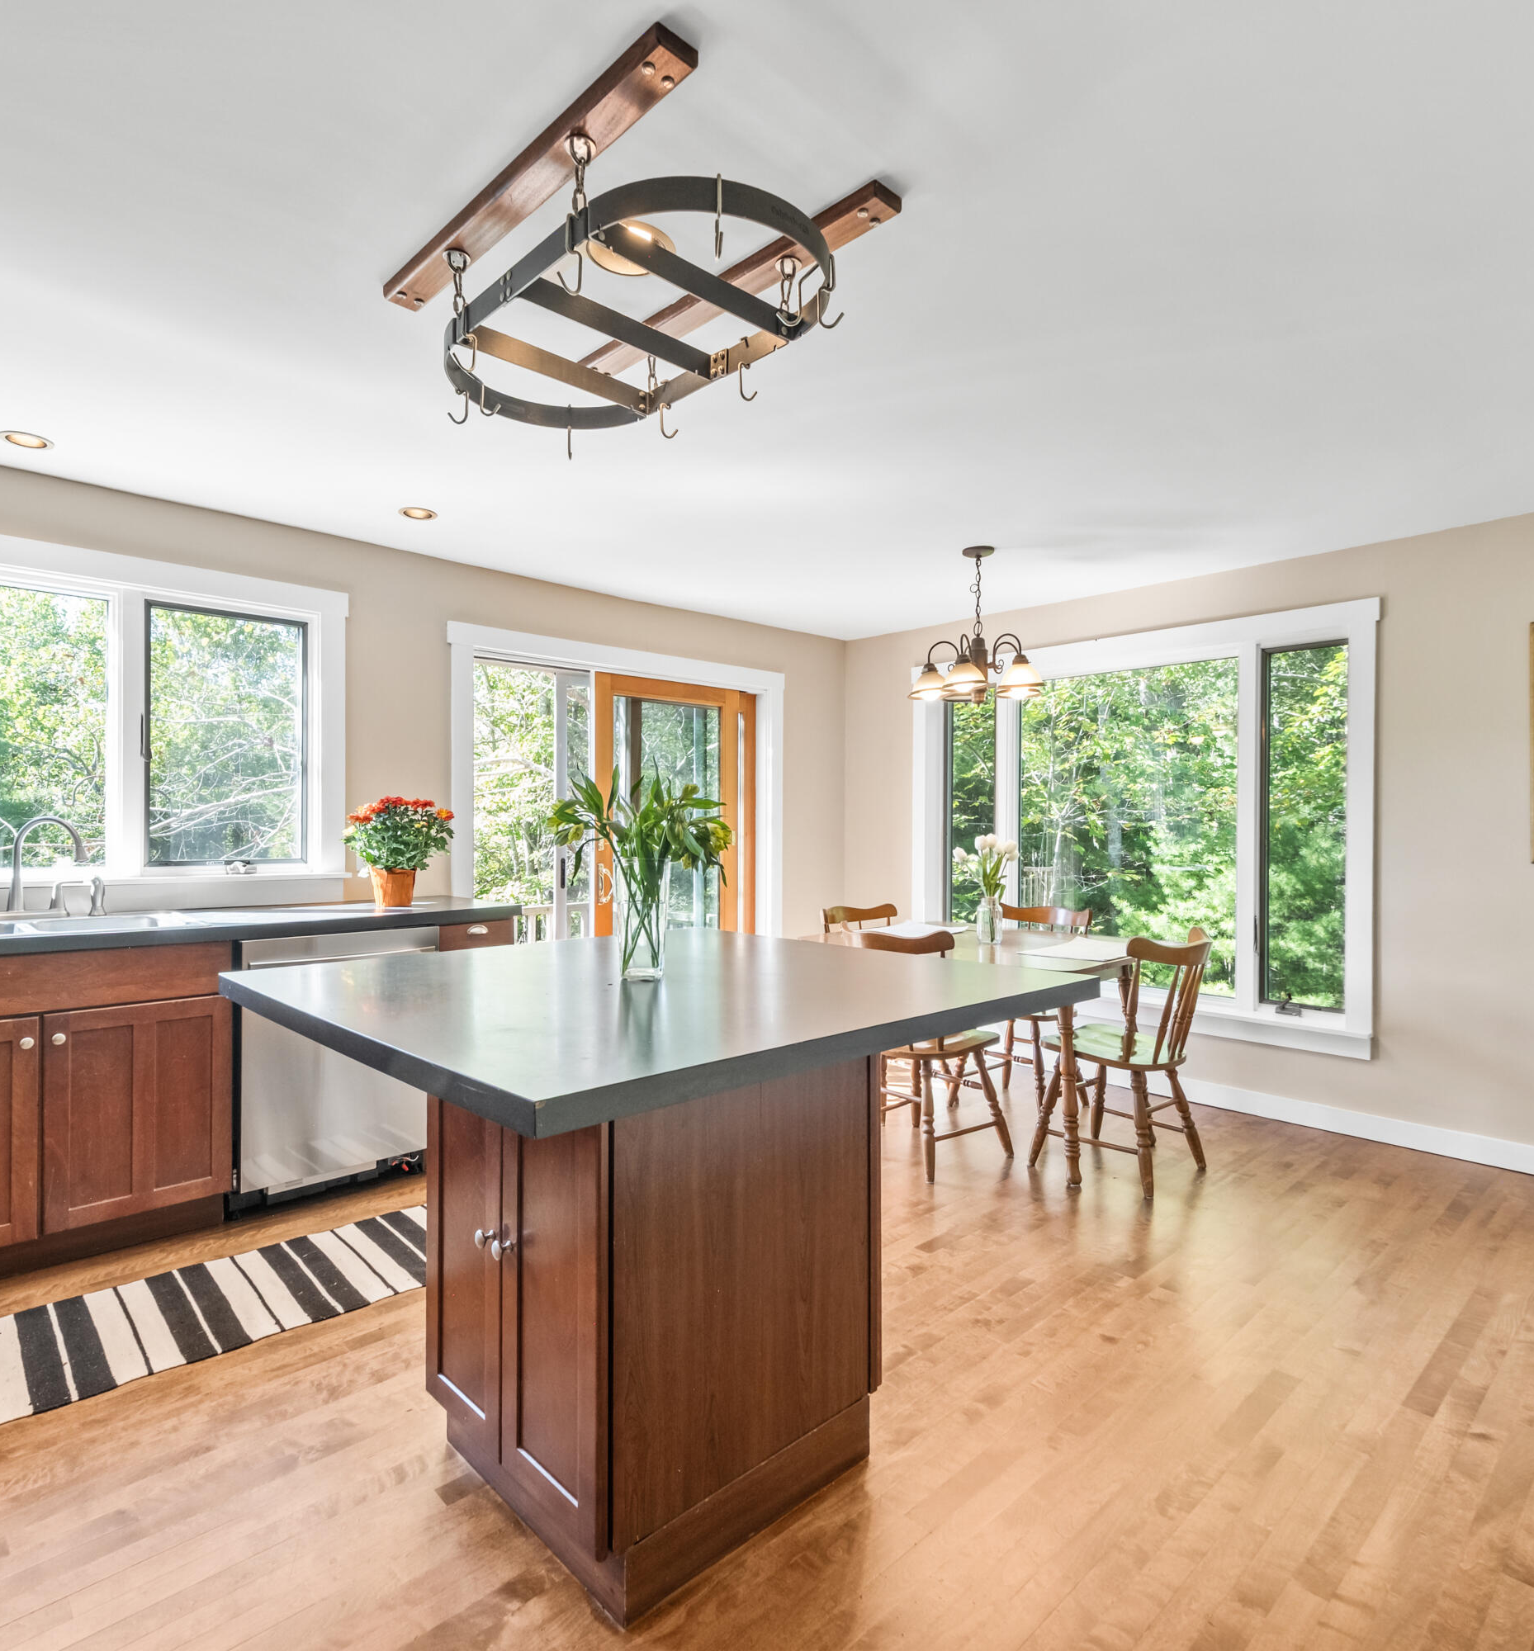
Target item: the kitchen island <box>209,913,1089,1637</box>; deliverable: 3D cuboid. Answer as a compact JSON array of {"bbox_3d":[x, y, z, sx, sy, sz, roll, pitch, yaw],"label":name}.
[{"bbox_3d":[-0.217,0.752,1.718,1.180,0.925,1.190,1,-1,-44],"label":"kitchen island"}]

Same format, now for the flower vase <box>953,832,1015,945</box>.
[{"bbox_3d":[0.880,0.246,3.612,0.250,0.440,0.230,1,-1,-44],"label":"flower vase"}]

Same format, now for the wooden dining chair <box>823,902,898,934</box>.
[{"bbox_3d":[0.579,0.801,4.166,0.450,0.870,0.500,1,-1,-44],"label":"wooden dining chair"}]

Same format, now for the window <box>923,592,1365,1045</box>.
[{"bbox_3d":[1.609,0.020,4.249,0.100,1.800,2.200,1,-1,-44],"label":"window"}]

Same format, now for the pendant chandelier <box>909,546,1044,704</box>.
[{"bbox_3d":[0.845,-0.789,3.579,0.530,0.620,0.530,0,0,0],"label":"pendant chandelier"}]

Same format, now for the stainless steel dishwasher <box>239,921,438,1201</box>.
[{"bbox_3d":[-1.587,0.796,3.141,0.610,0.860,0.600,1,-1,-44],"label":"stainless steel dishwasher"}]

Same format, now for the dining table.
[{"bbox_3d":[0.856,0.852,3.667,0.900,0.760,1.370,1,-1,-44],"label":"dining table"}]

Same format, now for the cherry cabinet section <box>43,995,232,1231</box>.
[{"bbox_3d":[-1.942,0.796,2.725,0.441,0.599,0.530,0,0,-43],"label":"cherry cabinet section"}]

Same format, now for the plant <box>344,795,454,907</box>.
[{"bbox_3d":[-1.424,0.098,3.432,0.420,0.430,0.400,1,-1,-44],"label":"plant"}]

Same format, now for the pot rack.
[{"bbox_3d":[-0.273,-0.981,1.734,0.540,0.280,0.920,1,-1,-44],"label":"pot rack"}]

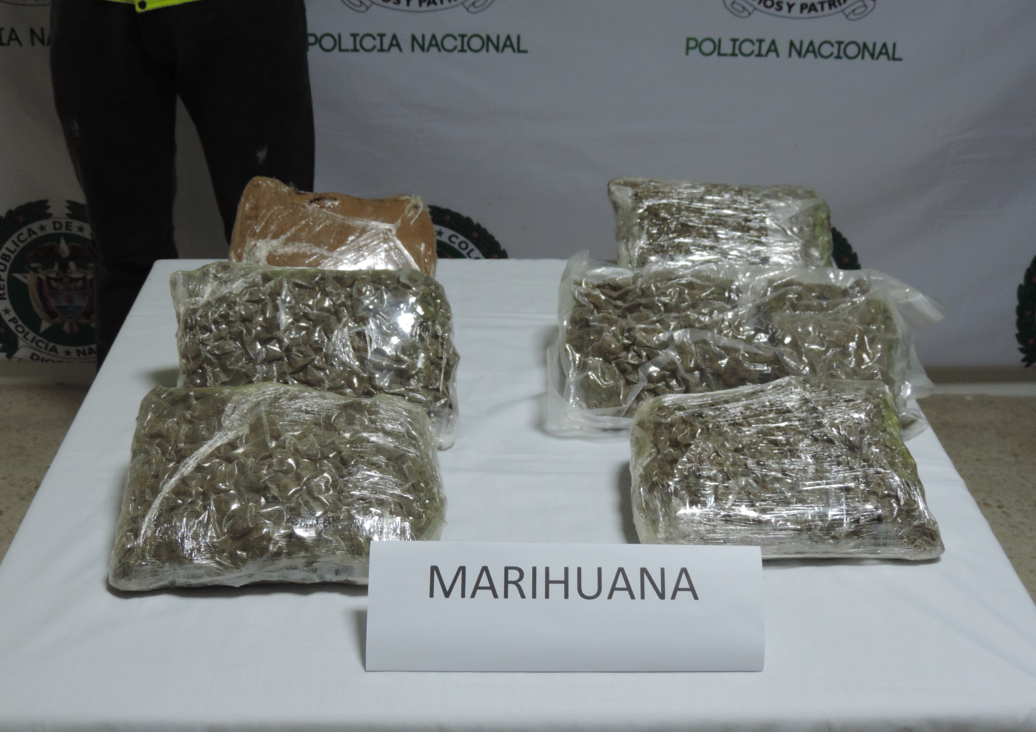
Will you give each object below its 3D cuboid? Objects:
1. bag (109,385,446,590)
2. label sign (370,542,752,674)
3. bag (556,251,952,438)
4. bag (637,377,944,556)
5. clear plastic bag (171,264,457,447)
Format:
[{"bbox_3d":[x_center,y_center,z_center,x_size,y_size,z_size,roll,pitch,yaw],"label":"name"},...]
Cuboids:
[{"bbox_3d":[-0.190,0.096,1.166,0.253,0.060,0.182,-1,36,-3],"label":"bag"},{"bbox_3d":[0.034,0.165,1.049,0.288,0.073,0.105,0,27,0],"label":"label sign"},{"bbox_3d":[0.202,-0.024,1.344,0.332,0.062,0.165,1,59,2],"label":"bag"},{"bbox_3d":[0.222,0.081,1.199,0.242,0.060,0.172,1,36,3],"label":"bag"},{"bbox_3d":[-0.183,-0.015,1.325,0.252,0.062,0.168,-1,59,-3],"label":"clear plastic bag"}]

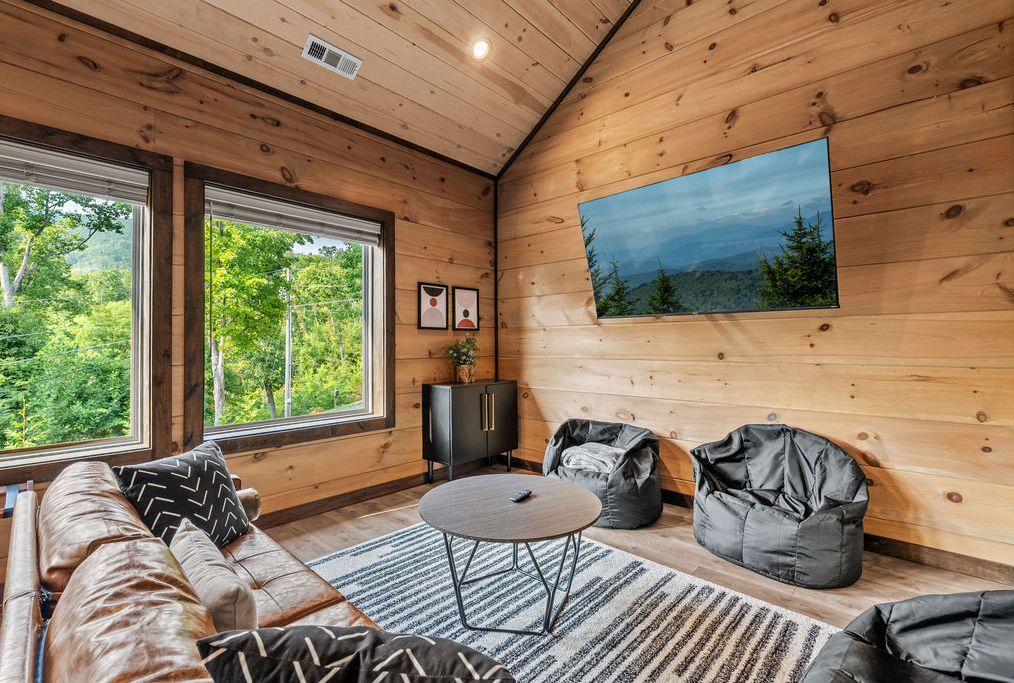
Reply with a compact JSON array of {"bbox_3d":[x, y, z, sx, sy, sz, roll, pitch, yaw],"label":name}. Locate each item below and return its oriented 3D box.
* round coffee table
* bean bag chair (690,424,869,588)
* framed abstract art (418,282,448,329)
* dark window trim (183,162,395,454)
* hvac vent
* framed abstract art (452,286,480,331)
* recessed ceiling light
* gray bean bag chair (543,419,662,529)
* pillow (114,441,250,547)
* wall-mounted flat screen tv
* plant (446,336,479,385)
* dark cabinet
[{"bbox_3d":[0.017,0.965,2.106,0.832,0.454,0.832,0,0,0],"label":"round coffee table"},{"bbox_3d":[1.468,0.843,2.534,0.686,0.701,0.857,0,0,-40],"label":"bean bag chair"},{"bbox_3d":[-0.615,-0.293,3.865,0.020,0.393,0.322,0,0,42],"label":"framed abstract art"},{"bbox_3d":[-1.345,-0.169,3.070,0.050,1.684,1.396,0,0,42],"label":"dark window trim"},{"bbox_3d":[-1.102,-1.791,2.883,0.346,0.025,0.144,0,-34,-48],"label":"hvac vent"},{"bbox_3d":[-0.362,-0.293,4.143,0.020,0.389,0.331,0,0,42],"label":"framed abstract art"},{"bbox_3d":[-0.182,-2.081,3.247,0.159,0.030,0.159,-22,-22,-10],"label":"recessed ceiling light"},{"bbox_3d":[0.608,0.894,3.296,0.867,0.615,0.686,0,0,44],"label":"gray bean bag chair"},{"bbox_3d":[-1.321,0.656,1.886,0.150,0.430,0.430,-29,-5,11],"label":"pillow"},{"bbox_3d":[1.153,-0.593,2.869,1.501,0.860,0.060,0,17,45],"label":"wall-mounted flat screen tv"},{"bbox_3d":[-0.355,0.153,3.848,0.240,0.400,0.260,0,0,0],"label":"plant"},{"bbox_3d":[-0.296,0.779,3.926,0.358,0.846,0.784,0,0,42],"label":"dark cabinet"}]

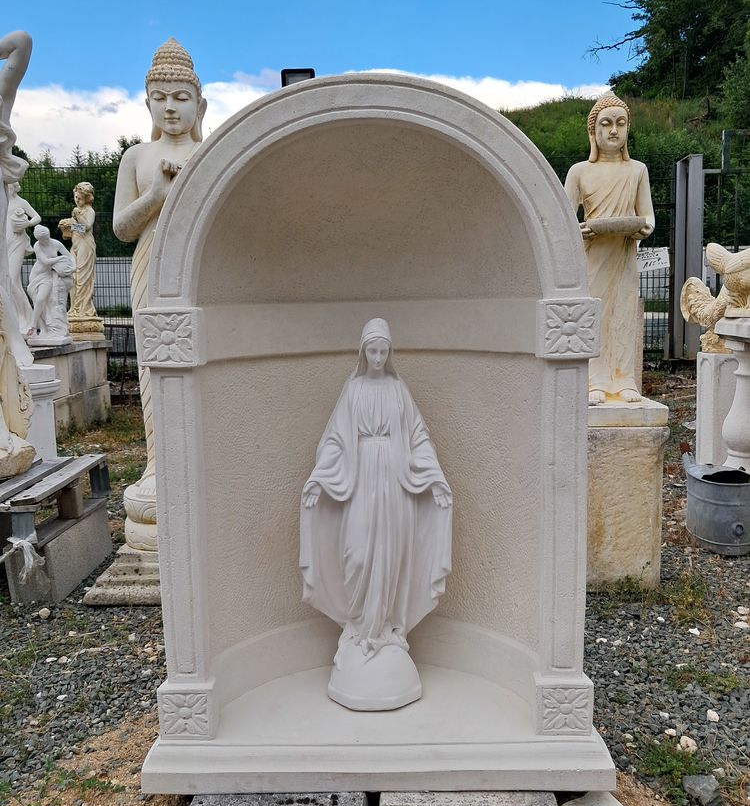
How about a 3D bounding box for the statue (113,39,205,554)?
[{"bbox_3d":[-0.645,-0.352,2.642,0.420,1.663,0.350,-1,7,3],"label":"statue"}]

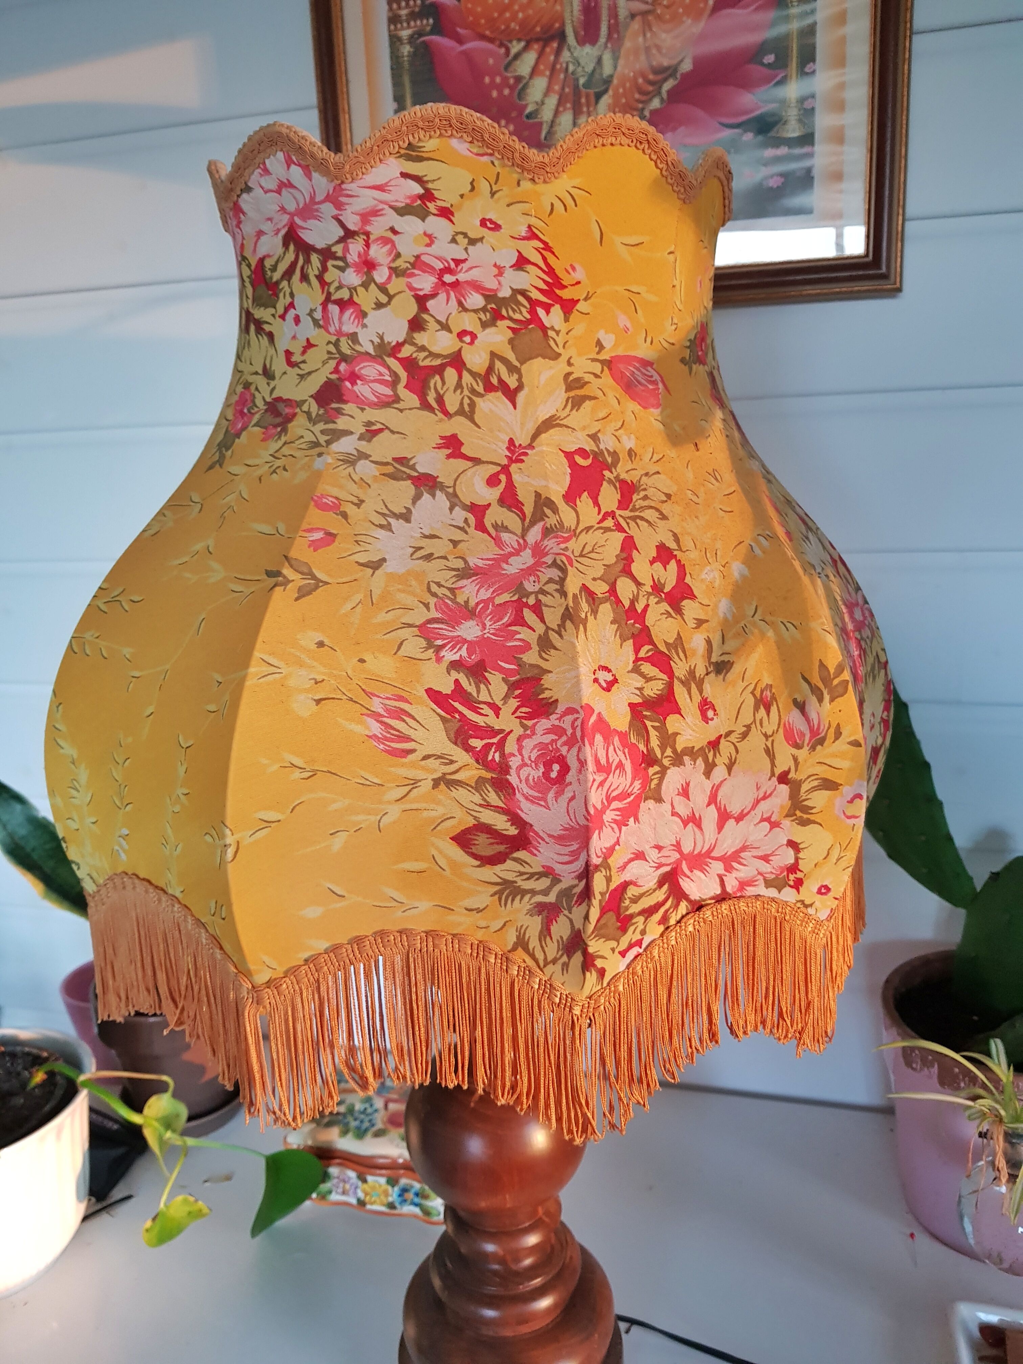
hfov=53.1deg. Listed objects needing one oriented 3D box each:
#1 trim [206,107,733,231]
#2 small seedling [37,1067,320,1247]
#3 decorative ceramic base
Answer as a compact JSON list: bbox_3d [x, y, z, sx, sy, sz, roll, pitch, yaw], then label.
[{"bbox_3d":[-0.019,-0.236,0.509,0.250,0.032,0.250,-2,13,0],"label":"trim"},{"bbox_3d":[-0.265,0.374,0.814,0.220,0.120,0.090,-8,14,-21],"label":"small seedling"},{"bbox_3d":[-0.097,0.395,0.882,0.163,0.064,0.105,1,14,15],"label":"decorative ceramic base"}]

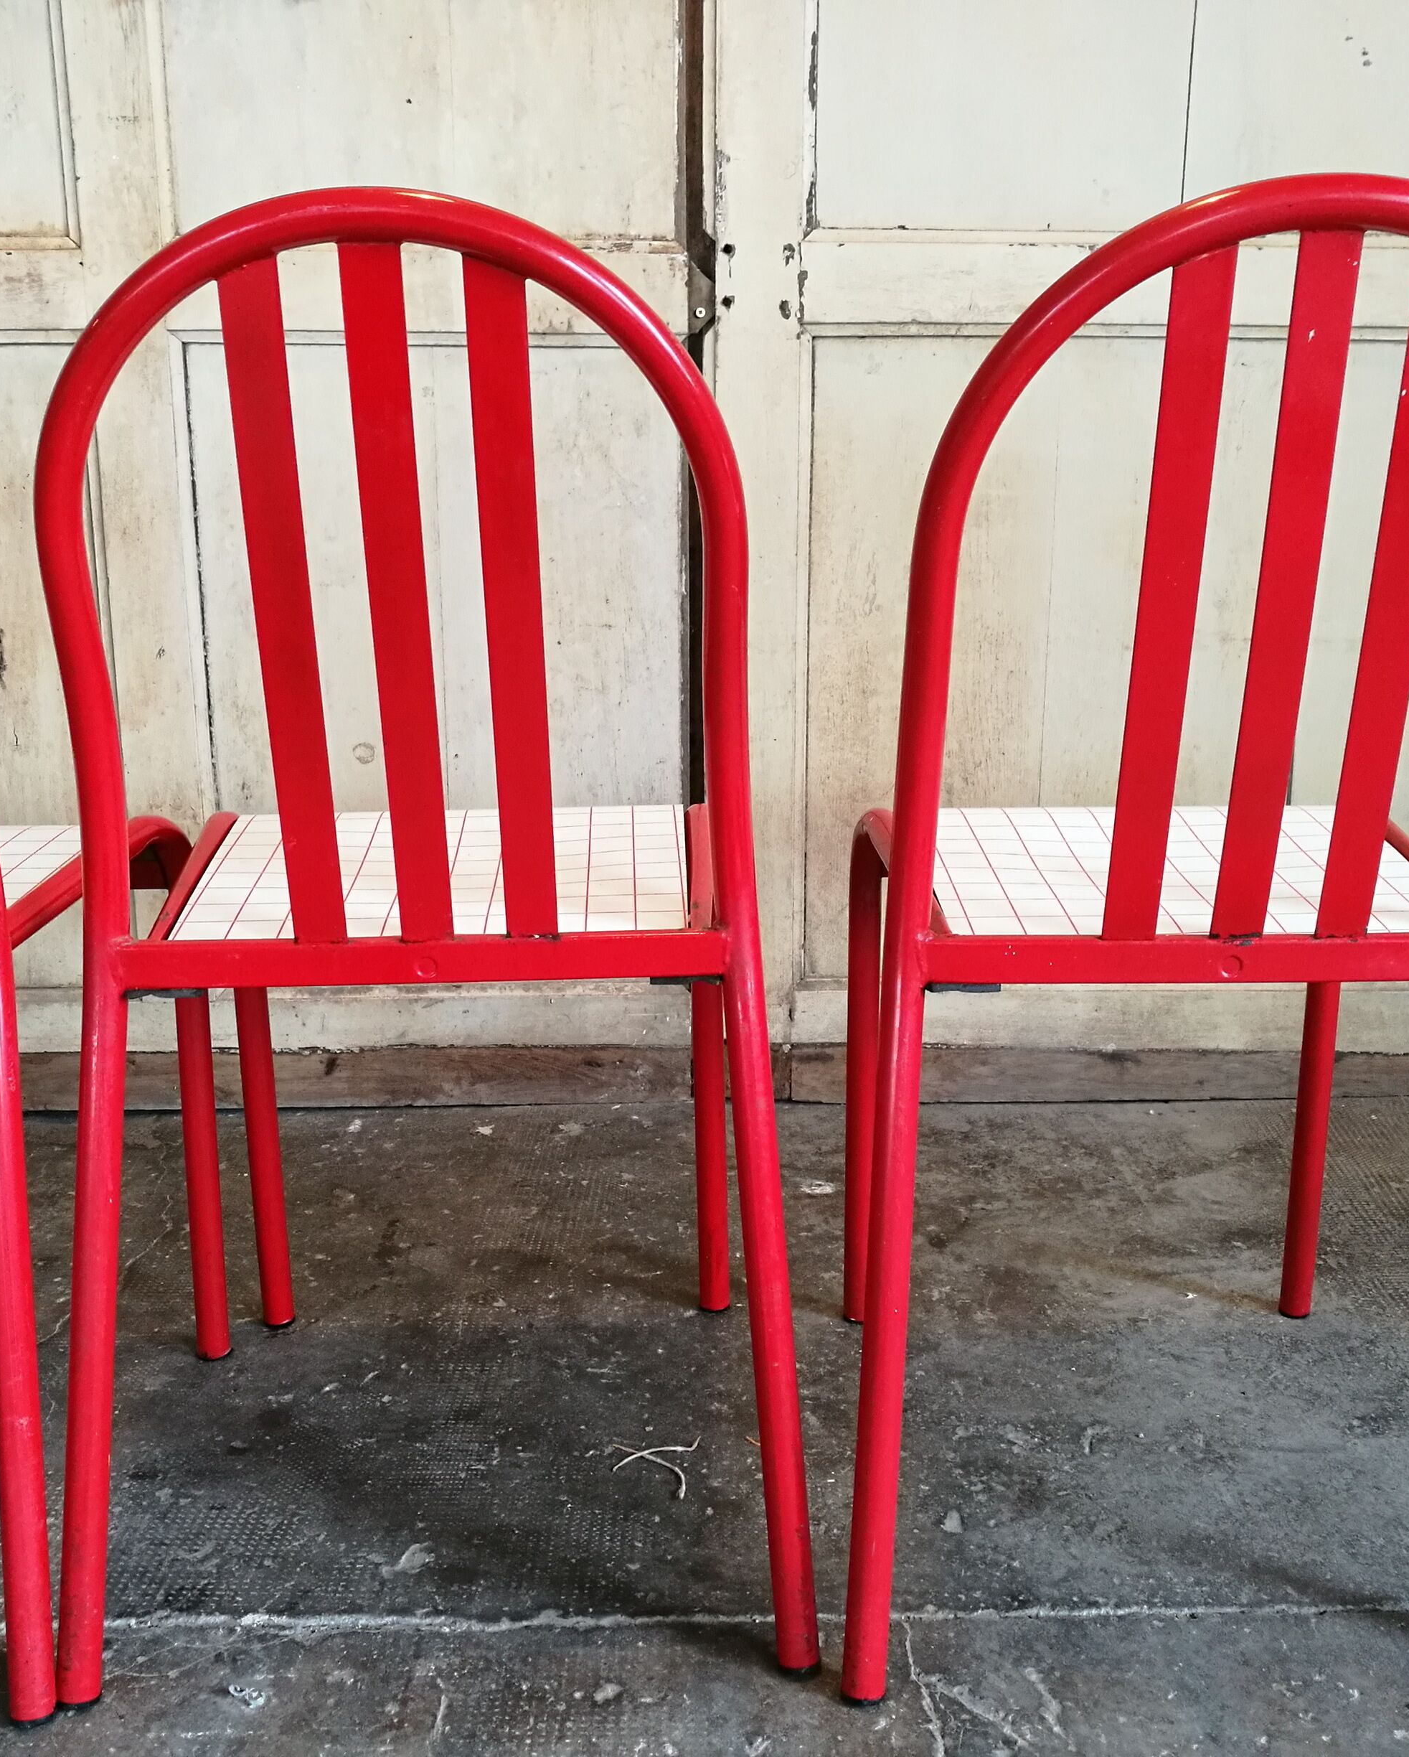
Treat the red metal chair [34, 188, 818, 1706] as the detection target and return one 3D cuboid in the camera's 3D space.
[{"bbox_3d":[-0.165,0.016,1.180,0.447,0.825,0.467,-1,15,-2],"label":"red metal chair"}]

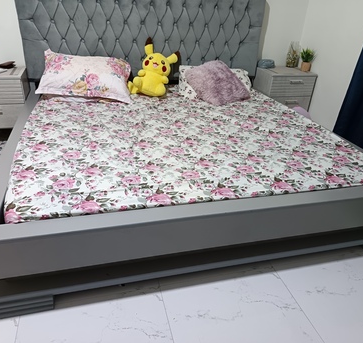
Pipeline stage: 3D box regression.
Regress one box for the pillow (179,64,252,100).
[{"bbox_3d":[0.290,-0.790,2.830,0.659,0.135,0.464,3,40,-5],"label":"pillow"}]

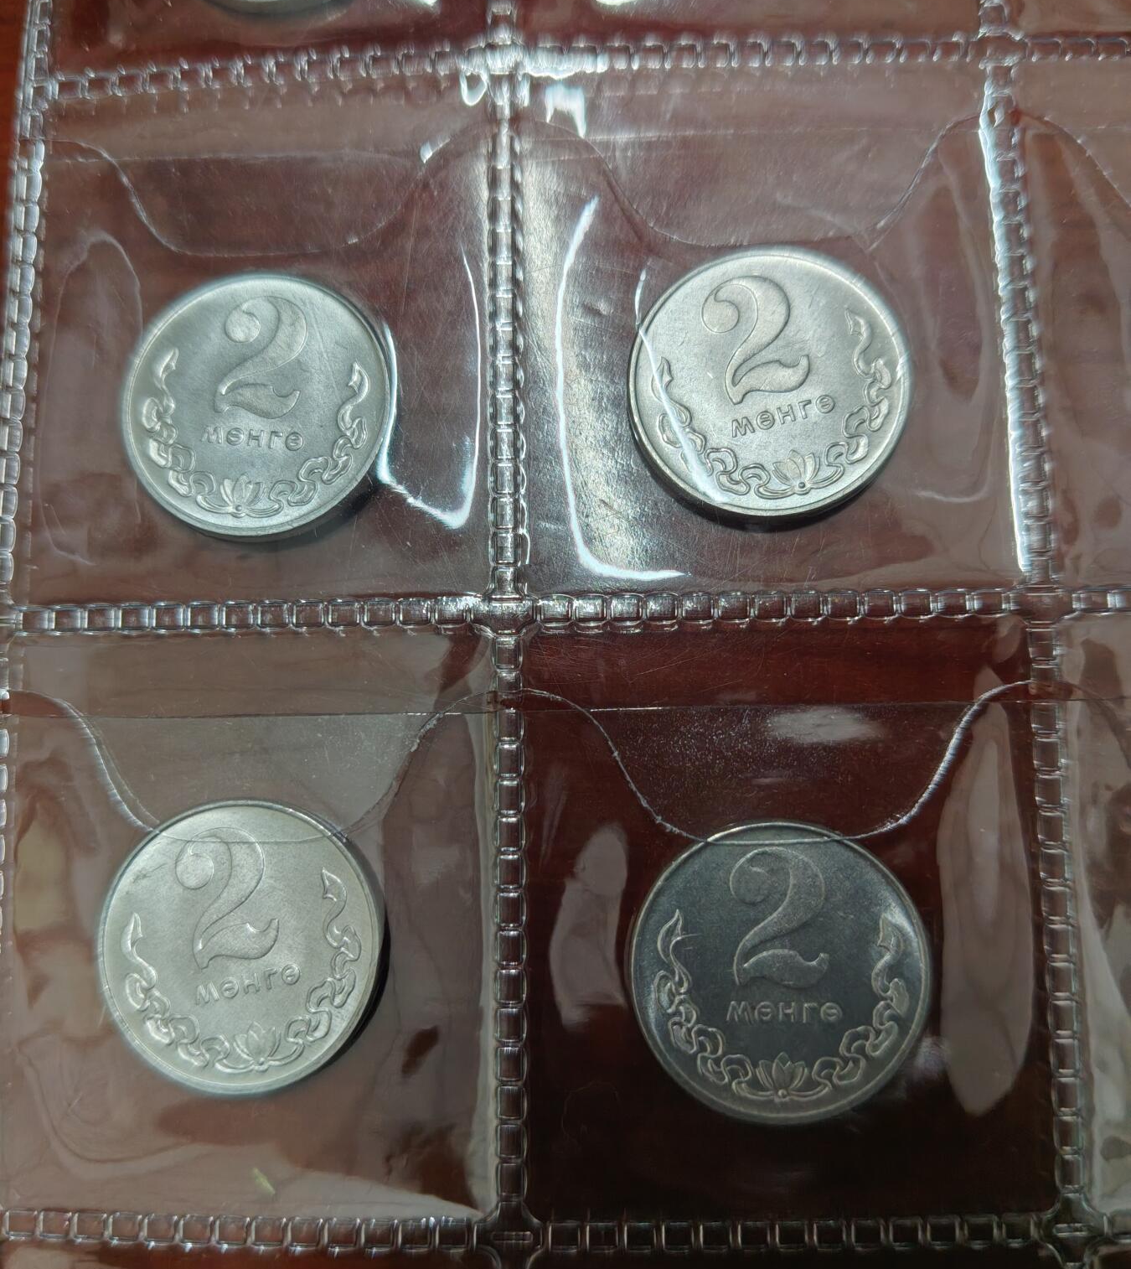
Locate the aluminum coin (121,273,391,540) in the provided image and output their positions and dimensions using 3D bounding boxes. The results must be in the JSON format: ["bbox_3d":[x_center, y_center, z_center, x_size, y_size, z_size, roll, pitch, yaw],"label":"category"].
[{"bbox_3d":[-0.023,-0.017,0.083,0.020,0.001,0.020,3,83,5],"label":"aluminum coin"}]

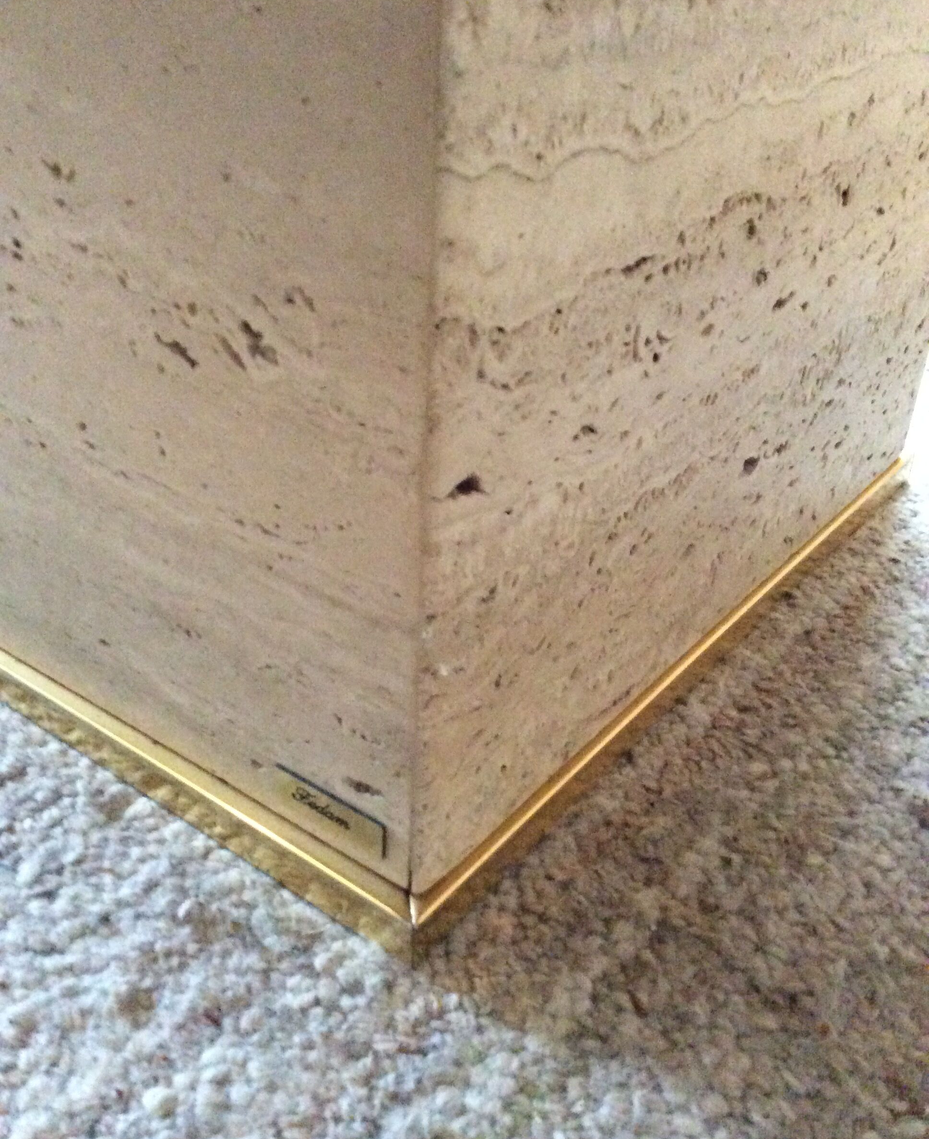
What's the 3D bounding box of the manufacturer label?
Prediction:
[{"bbox_3d":[-0.046,0.081,0.385,0.050,0.015,0.002,22,35,30],"label":"manufacturer label"}]

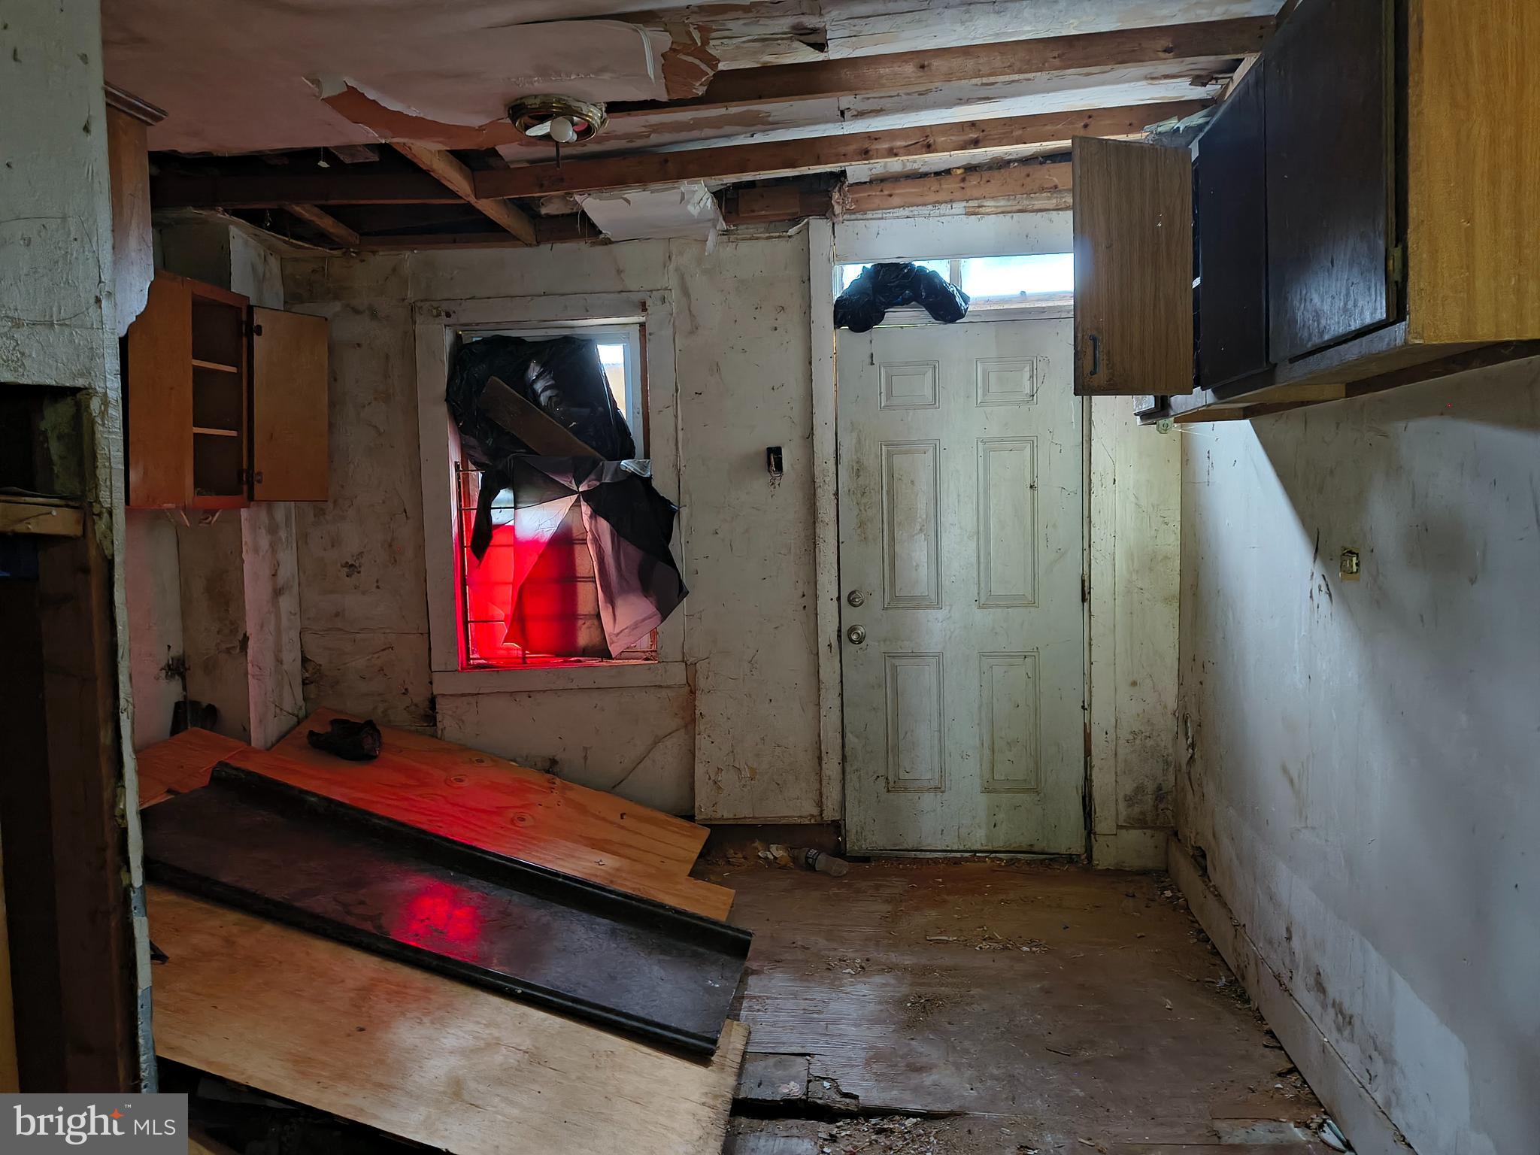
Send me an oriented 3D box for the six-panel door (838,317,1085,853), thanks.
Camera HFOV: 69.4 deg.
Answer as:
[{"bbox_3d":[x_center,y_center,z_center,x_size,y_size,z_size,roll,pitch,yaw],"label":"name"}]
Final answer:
[{"bbox_3d":[0.736,0.062,4.276,0.910,2.040,0.045,-1,5,7],"label":"six-panel door"}]

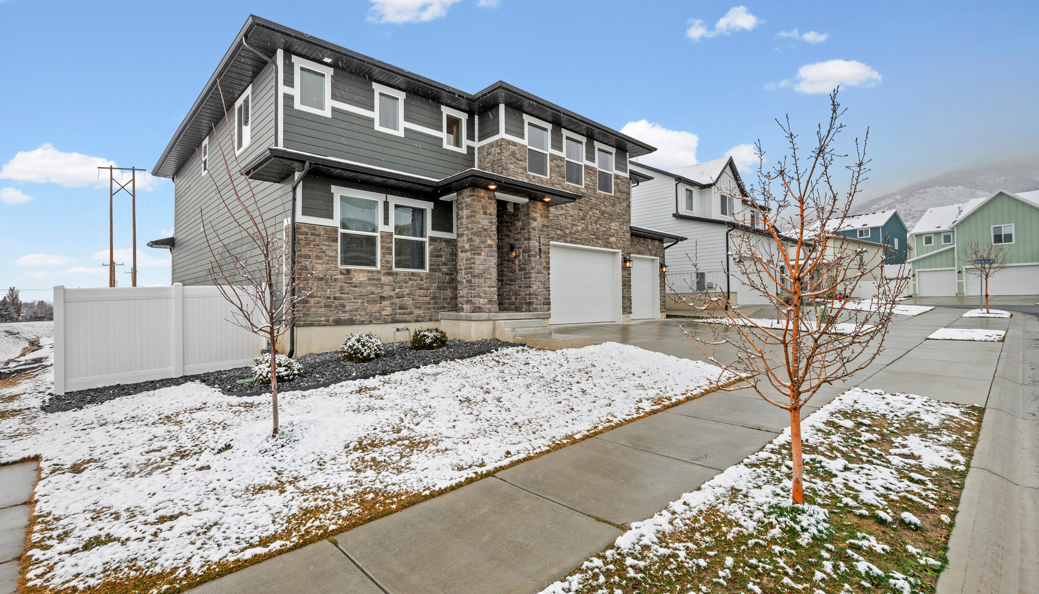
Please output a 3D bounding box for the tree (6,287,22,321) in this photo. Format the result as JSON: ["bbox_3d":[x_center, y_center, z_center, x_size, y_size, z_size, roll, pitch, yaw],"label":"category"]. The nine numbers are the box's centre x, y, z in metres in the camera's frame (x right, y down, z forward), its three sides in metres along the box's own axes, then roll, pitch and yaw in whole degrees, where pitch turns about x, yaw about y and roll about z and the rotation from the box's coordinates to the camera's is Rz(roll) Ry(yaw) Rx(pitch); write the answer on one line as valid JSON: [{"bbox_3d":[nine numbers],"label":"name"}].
[{"bbox_3d":[-114.991,1.754,105.000,2.600,7.941,2.600,0,0,-44],"label":"tree"}]

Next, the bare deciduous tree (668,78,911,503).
[{"bbox_3d":[2.079,0.030,3.720,1.620,3.250,1.620,0,0,-44],"label":"bare deciduous tree"}]

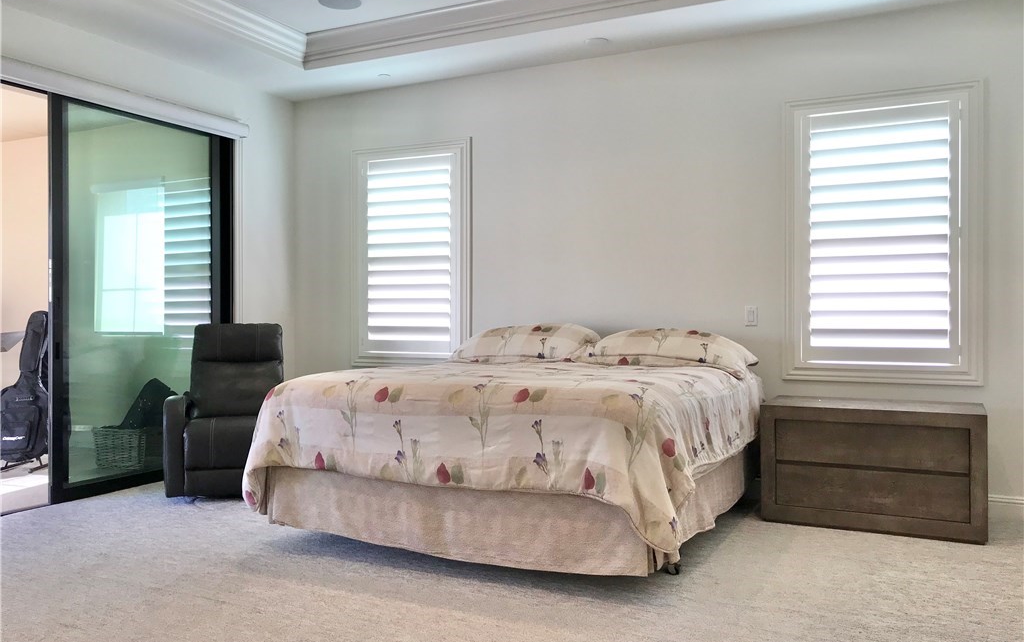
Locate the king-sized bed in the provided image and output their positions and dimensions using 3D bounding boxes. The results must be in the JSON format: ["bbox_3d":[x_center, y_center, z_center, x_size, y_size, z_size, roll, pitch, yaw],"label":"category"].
[{"bbox_3d":[0.102,0.553,4.490,2.159,1.043,2.020,0,1,27],"label":"king-sized bed"}]

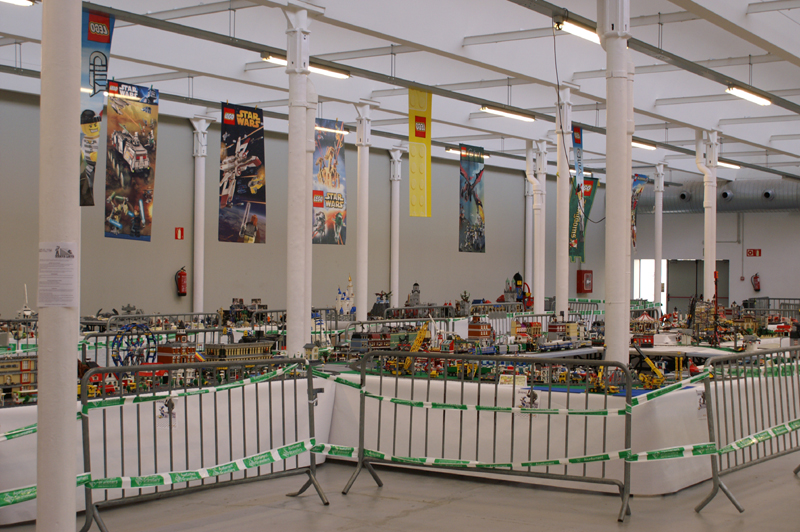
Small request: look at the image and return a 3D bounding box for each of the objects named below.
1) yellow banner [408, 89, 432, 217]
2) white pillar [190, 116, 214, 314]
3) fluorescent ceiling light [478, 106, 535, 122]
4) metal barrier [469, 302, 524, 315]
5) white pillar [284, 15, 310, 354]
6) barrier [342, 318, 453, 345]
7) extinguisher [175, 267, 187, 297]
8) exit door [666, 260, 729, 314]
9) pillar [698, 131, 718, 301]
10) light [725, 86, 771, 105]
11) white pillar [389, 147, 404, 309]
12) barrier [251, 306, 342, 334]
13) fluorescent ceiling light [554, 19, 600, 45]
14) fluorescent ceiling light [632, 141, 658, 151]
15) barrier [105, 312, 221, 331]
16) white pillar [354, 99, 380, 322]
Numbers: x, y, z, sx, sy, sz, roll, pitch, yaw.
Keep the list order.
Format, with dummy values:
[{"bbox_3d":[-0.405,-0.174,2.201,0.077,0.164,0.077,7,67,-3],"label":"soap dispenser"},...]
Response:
[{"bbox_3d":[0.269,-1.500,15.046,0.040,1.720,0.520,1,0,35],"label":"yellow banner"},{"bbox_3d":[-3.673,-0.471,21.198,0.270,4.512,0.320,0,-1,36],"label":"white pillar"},{"bbox_3d":[1.684,-2.354,17.863,0.150,0.110,1.480,0,-1,36],"label":"fluorescent ceiling light"},{"bbox_3d":[1.848,1.216,21.838,0.420,1.030,2.000,1,0,34],"label":"metal barrier"},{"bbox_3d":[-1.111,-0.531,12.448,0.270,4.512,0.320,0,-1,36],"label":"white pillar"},{"bbox_3d":[-0.008,1.252,15.198,0.450,1.100,2.100,0,0,39],"label":"barrier"},{"bbox_3d":[-3.758,0.266,19.793,0.180,0.520,0.200,1,0,35],"label":"extinguisher"},{"bbox_3d":[8.371,0.909,32.497,1.820,2.100,0.100,0,0,35],"label":"exit door"},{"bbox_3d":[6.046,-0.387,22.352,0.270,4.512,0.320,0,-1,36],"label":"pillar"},{"bbox_3d":[4.826,-2.347,15.936,0.150,0.110,1.480,0,-1,36],"label":"light"},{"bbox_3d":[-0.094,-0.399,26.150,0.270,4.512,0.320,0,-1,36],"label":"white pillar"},{"bbox_3d":[-1.568,1.172,17.558,0.420,1.030,2.000,1,0,37],"label":"barrier"},{"bbox_3d":[2.022,-2.404,12.077,0.150,0.110,1.480,0,-1,36],"label":"fluorescent ceiling light"},{"bbox_3d":[4.525,-2.297,21.738,0.150,0.110,1.480,0,-1,36],"label":"fluorescent ceiling light"},{"bbox_3d":[-3.268,1.222,16.098,0.450,1.100,2.100,0,0,36],"label":"barrier"},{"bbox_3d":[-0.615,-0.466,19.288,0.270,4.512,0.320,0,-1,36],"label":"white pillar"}]

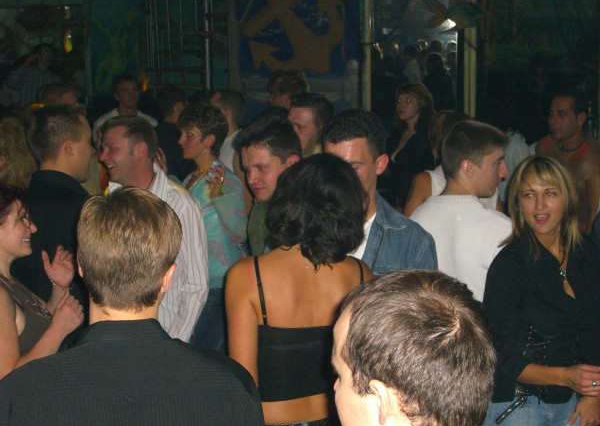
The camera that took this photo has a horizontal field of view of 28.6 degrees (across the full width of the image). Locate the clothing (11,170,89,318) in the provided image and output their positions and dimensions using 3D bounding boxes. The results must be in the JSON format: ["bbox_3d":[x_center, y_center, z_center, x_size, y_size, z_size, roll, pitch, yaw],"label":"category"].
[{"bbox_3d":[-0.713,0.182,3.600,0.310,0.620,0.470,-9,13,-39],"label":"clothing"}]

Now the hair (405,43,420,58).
[{"bbox_3d":[1.069,-1.544,11.200,0.185,0.165,0.160,-6,11,-28],"label":"hair"}]

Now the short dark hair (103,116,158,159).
[{"bbox_3d":[-0.558,-0.248,3.880,0.195,0.165,0.165,-6,11,-28],"label":"short dark hair"}]

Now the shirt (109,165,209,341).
[{"bbox_3d":[-0.474,0.141,3.920,0.320,0.620,0.460,-5,11,-23],"label":"shirt"}]

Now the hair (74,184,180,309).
[{"bbox_3d":[-0.287,0.058,1.990,0.172,0.205,0.200,1,10,11],"label":"hair"}]

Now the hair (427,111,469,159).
[{"bbox_3d":[0.581,-0.286,4.400,0.190,0.200,0.210,-2,10,-8],"label":"hair"}]

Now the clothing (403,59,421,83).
[{"bbox_3d":[1.060,-1.231,11.200,0.270,0.520,0.420,-6,11,-28],"label":"clothing"}]

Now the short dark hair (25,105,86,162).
[{"bbox_3d":[-0.738,-0.238,3.570,0.195,0.180,0.165,-8,12,-37],"label":"short dark hair"}]

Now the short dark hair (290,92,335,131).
[{"bbox_3d":[0.052,-0.388,4.550,0.190,0.165,0.165,-8,12,-38],"label":"short dark hair"}]

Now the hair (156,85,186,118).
[{"bbox_3d":[-0.692,-0.600,6.400,0.165,0.185,0.190,7,12,36],"label":"hair"}]

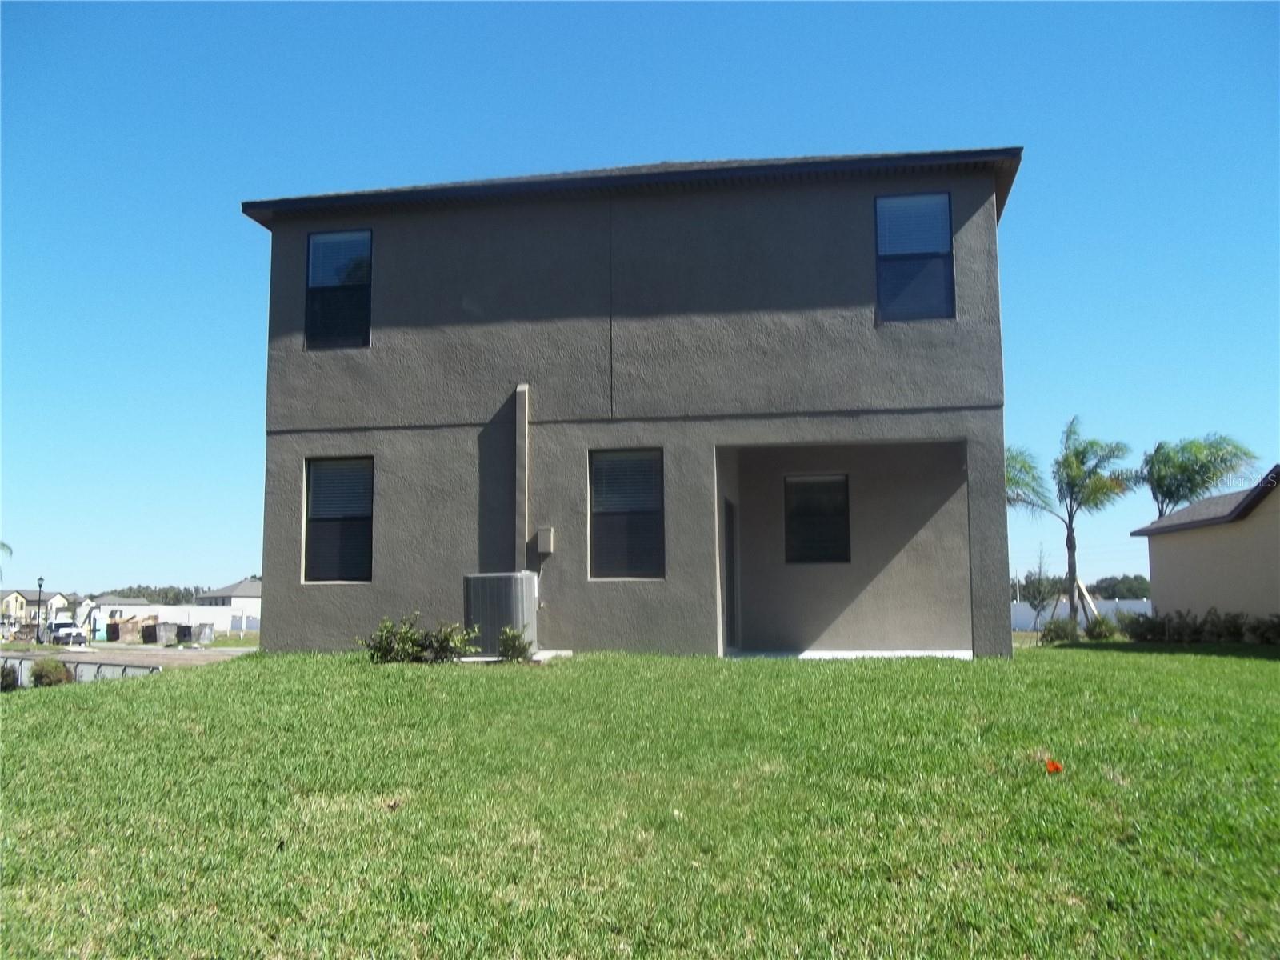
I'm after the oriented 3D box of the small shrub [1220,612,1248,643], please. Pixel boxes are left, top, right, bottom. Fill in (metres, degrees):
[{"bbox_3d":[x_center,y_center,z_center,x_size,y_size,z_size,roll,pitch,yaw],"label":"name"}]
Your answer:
[{"bbox_3d":[11.304,2.814,22.500,0.620,0.640,0.620,-1,-6,10],"label":"small shrub"}]

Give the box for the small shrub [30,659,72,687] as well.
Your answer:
[{"bbox_3d":[-11.687,3.863,23.500,0.840,0.640,0.820,-1,-6,10],"label":"small shrub"}]

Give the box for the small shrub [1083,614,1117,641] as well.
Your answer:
[{"bbox_3d":[11.857,3.789,30.500,0.860,0.720,0.840,-1,-6,10],"label":"small shrub"}]

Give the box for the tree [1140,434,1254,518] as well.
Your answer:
[{"bbox_3d":[16.364,1.683,34.714,3.500,5.967,3.300,-1,-6,10],"label":"tree"}]

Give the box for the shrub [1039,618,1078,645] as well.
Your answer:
[{"bbox_3d":[10.977,3.969,31.000,1.020,0.700,0.920,-1,-6,10],"label":"shrub"}]

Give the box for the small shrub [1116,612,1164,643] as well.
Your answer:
[{"bbox_3d":[11.843,3.502,28.000,1.120,0.760,0.980,-1,-6,10],"label":"small shrub"}]

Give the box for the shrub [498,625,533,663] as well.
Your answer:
[{"bbox_3d":[-1.347,1.767,12.750,0.380,0.430,0.370,-1,-6,10],"label":"shrub"}]

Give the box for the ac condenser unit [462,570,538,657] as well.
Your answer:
[{"bbox_3d":[-1.599,1.547,13.659,0.720,0.910,0.720,-1,-6,10],"label":"ac condenser unit"}]

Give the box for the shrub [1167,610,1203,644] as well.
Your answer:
[{"bbox_3d":[11.525,3.106,25.000,0.800,0.770,0.780,-1,-6,10],"label":"shrub"}]

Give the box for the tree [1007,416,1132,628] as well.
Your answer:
[{"bbox_3d":[11.696,1.325,32.000,3.900,6.085,3.600,-1,-6,10],"label":"tree"}]

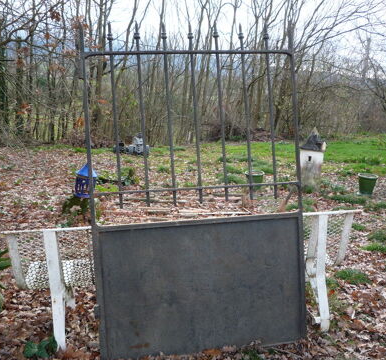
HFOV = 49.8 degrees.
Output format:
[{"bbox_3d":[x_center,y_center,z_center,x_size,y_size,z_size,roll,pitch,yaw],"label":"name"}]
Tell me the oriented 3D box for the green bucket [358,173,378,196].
[{"bbox_3d":[2.430,0.061,5.800,0.285,0.275,0.285,4,10,0],"label":"green bucket"}]

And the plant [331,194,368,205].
[{"bbox_3d":[2.037,0.259,5.450,0.490,0.090,0.300,0,11,0],"label":"plant"}]

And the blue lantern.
[{"bbox_3d":[-1.228,0.008,4.750,0.250,0.385,0.250,6,10,0],"label":"blue lantern"}]

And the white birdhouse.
[{"bbox_3d":[1.745,-0.289,6.100,0.380,0.900,0.380,6,11,10],"label":"white birdhouse"}]

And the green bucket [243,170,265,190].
[{"bbox_3d":[0.887,0.007,5.950,0.295,0.270,0.295,0,11,0],"label":"green bucket"}]

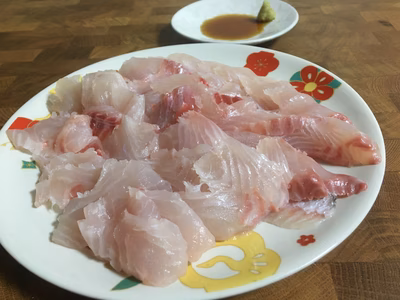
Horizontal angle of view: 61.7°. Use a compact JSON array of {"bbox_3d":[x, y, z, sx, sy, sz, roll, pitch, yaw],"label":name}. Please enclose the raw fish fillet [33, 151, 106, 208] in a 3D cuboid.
[{"bbox_3d":[-0.074,0.018,0.197,0.042,0.013,0.036,-10,41,-4],"label":"raw fish fillet"}]

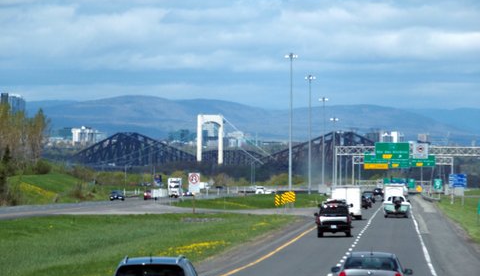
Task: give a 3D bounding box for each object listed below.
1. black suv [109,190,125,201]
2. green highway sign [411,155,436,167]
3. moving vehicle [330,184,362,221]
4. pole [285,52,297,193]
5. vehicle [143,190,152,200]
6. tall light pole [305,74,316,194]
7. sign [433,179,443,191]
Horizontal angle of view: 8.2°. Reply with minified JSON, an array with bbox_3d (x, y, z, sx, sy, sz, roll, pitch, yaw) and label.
[{"bbox_3d":[-18.143,8.516,497.000,1.800,1.460,4.600,0,-1,3],"label":"black suv"},{"bbox_3d":[39.897,5.047,730.000,5.300,2.400,0.200,0,-1,3],"label":"green highway sign"},{"bbox_3d":[9.240,5.551,288.196,2.500,2.900,6.500,0,-1,3],"label":"moving vehicle"},{"bbox_3d":[9.594,-2.534,630.000,2.200,27.000,2.200,0,-1,3],"label":"pole"},{"bbox_3d":[-14.159,8.965,525.000,1.800,1.550,4.600,0,-1,3],"label":"vehicle"},{"bbox_3d":[15.922,-0.679,760.000,2.200,27.000,2.200,0,-1,3],"label":"tall light pole"},{"bbox_3d":[32.157,7.633,545.000,1.420,1.750,0.100,0,-1,3],"label":"sign"}]

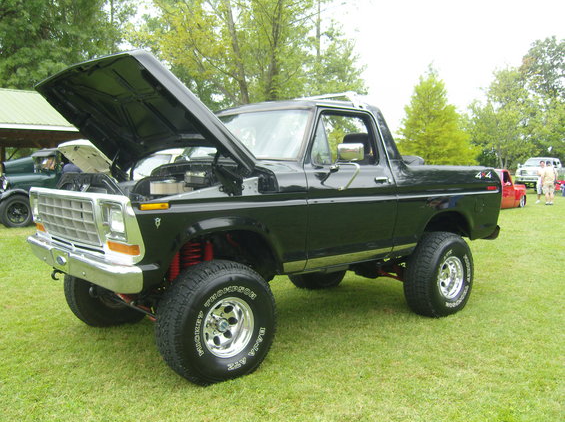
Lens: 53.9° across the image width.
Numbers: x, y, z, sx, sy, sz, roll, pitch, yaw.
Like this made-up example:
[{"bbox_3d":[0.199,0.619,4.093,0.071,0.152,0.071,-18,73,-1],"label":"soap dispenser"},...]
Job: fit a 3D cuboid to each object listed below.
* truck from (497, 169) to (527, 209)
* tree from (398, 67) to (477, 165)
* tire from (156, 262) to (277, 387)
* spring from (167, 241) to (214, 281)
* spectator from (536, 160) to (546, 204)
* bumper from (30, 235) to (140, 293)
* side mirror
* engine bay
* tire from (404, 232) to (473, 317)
[{"bbox_3d":[7.185,-0.822,20.323,1.700,1.400,4.700,5,6,44],"label":"truck"},{"bbox_3d":[10.611,-5.697,38.000,5.300,8.296,5.300,2,5,16],"label":"tree"},{"bbox_3d":[-0.445,0.769,3.870,0.825,0.825,0.305,-4,6,-40],"label":"tire"},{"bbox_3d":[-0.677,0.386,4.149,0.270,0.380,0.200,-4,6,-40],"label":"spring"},{"bbox_3d":[10.884,-1.214,23.300,0.550,1.740,0.380,2,5,24],"label":"spectator"},{"bbox_3d":[-1.527,0.362,4.084,0.230,0.190,1.930,-4,6,-40],"label":"bumper"},{"bbox_3d":[0.518,-0.447,4.236,0.210,0.135,0.090,4,6,38],"label":"side mirror"},{"bbox_3d":[-1.089,-0.049,4.419,1.050,0.500,1.500,-4,6,-40],"label":"engine bay"},{"bbox_3d":[1.581,0.641,5.588,0.825,0.825,0.305,-4,6,-40],"label":"tire"}]

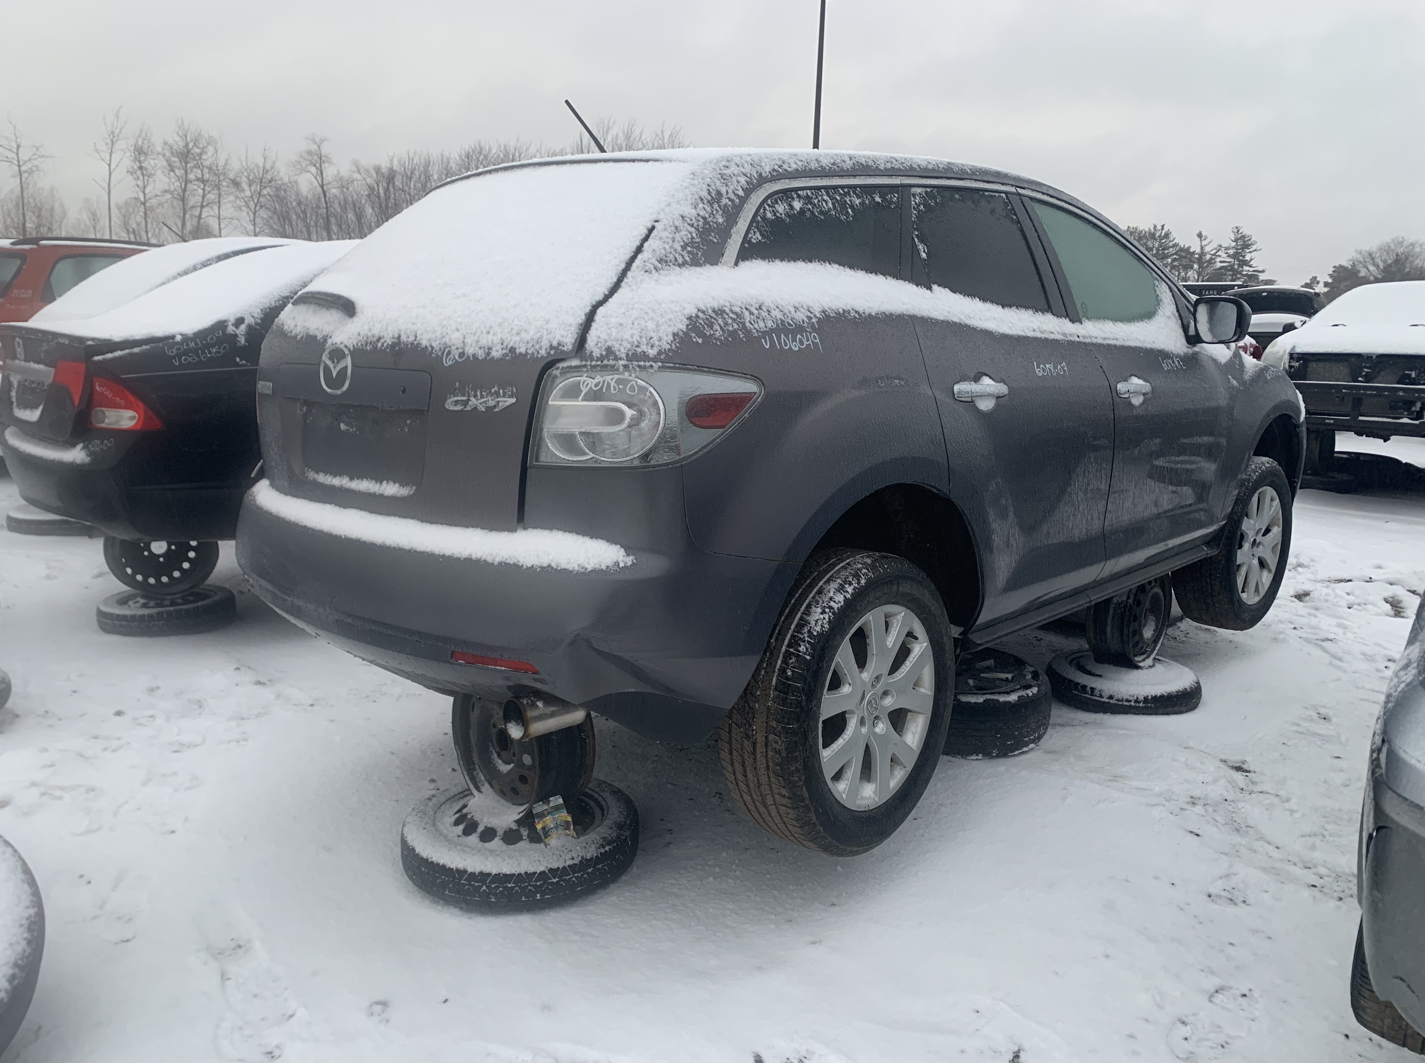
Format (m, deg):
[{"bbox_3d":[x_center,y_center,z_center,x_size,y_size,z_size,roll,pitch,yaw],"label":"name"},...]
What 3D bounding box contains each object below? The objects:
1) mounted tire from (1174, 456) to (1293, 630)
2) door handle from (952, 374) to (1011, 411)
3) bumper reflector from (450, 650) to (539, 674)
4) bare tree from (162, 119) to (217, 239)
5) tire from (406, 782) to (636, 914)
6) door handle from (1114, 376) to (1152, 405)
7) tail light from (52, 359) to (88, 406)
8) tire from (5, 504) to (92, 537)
[{"bbox_3d":[2.225,0.047,4.545,0.735,0.735,0.240,-7,12,-44],"label":"mounted tire"},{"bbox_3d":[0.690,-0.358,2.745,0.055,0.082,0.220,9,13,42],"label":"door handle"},{"bbox_3d":[-0.437,0.263,2.149,0.190,0.030,0.040,4,11,22],"label":"bumper reflector"},{"bbox_3d":[-28.016,-14.850,58.006,3.300,14.379,3.300,-2,9,-25],"label":"bare tree"},{"bbox_3d":[-0.517,0.825,2.915,0.630,0.150,0.630,0,11,-6],"label":"tire"},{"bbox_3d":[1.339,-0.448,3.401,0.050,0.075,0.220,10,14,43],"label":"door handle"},{"bbox_3d":[-2.763,-0.639,4.592,0.160,0.190,0.075,5,9,25],"label":"tail light"},{"bbox_3d":[-5.100,-0.082,8.300,0.625,0.180,0.625,9,11,43],"label":"tire"}]

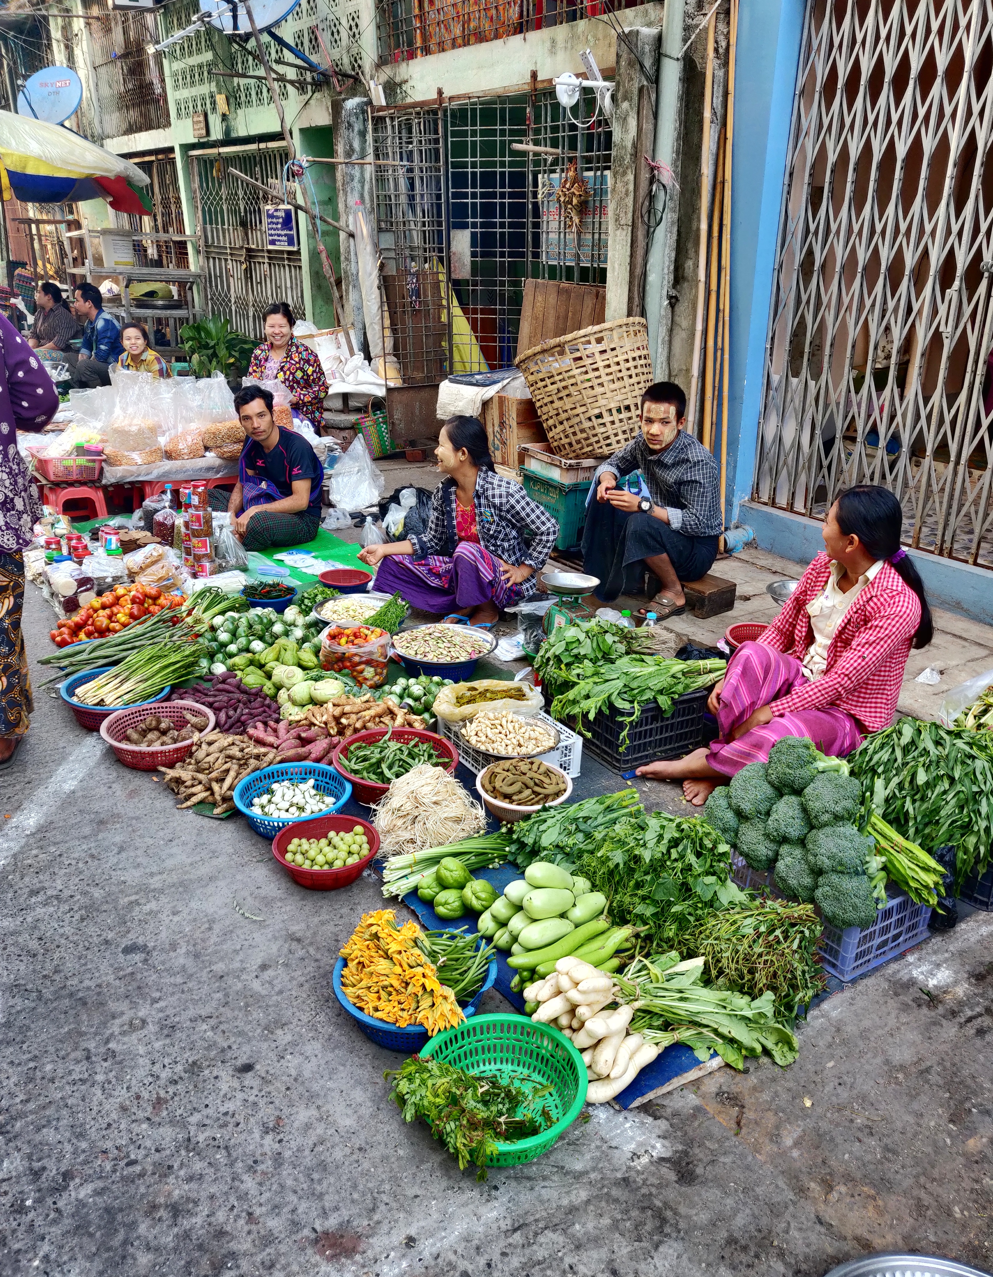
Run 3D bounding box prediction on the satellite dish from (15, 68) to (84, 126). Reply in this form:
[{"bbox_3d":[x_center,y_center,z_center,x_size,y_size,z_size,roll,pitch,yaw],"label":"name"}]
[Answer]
[{"bbox_3d":[-4.067,-4.939,8.671,0.610,0.660,0.200,1,-13,3],"label":"satellite dish"}]

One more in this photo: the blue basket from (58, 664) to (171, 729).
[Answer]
[{"bbox_3d":[-1.239,0.203,3.134,0.342,0.100,0.342,0,23,0],"label":"blue basket"}]

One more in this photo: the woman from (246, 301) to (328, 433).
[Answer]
[{"bbox_3d":[-1.149,-1.359,5.369,0.480,0.965,0.520,2,26,6],"label":"woman"}]

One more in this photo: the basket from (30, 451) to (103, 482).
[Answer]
[{"bbox_3d":[-2.411,-0.995,5.402,0.330,0.125,0.300,-14,28,-27],"label":"basket"}]

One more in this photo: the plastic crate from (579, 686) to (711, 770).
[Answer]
[{"bbox_3d":[0.399,0.193,3.077,0.335,0.228,0.430,-14,28,-28],"label":"plastic crate"}]

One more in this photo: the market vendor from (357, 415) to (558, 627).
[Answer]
[{"bbox_3d":[-0.137,-0.500,3.965,0.680,0.820,0.600,11,25,25],"label":"market vendor"}]

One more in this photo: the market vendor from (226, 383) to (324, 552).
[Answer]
[{"bbox_3d":[-1.191,-0.910,4.867,0.600,0.748,0.580,-20,30,-38],"label":"market vendor"}]

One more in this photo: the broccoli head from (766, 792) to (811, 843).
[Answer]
[{"bbox_3d":[0.657,0.406,2.150,0.120,0.115,0.115,0,26,0],"label":"broccoli head"}]

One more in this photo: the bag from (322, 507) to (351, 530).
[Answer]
[{"bbox_3d":[-0.884,-0.681,5.294,0.150,0.110,0.130,4,23,10],"label":"bag"}]

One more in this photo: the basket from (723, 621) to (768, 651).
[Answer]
[{"bbox_3d":[0.869,0.026,3.258,0.190,0.100,0.190,0,26,0],"label":"basket"}]

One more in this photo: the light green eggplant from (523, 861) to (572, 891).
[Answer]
[{"bbox_3d":[0.118,0.547,2.203,0.125,0.066,0.064,9,25,19],"label":"light green eggplant"}]

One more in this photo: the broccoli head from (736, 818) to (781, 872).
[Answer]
[{"bbox_3d":[0.614,0.485,2.246,0.115,0.115,0.125,-4,-7,27],"label":"broccoli head"}]

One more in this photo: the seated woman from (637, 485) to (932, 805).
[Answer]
[{"bbox_3d":[0.855,-0.004,2.733,0.710,0.860,0.500,-17,28,-34],"label":"seated woman"}]

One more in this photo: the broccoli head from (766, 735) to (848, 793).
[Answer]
[{"bbox_3d":[0.755,0.304,2.329,0.185,0.145,0.145,-1,23,-23],"label":"broccoli head"}]

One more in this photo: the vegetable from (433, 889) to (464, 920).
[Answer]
[{"bbox_3d":[-0.111,0.624,2.249,0.075,0.073,0.088,9,27,18],"label":"vegetable"}]

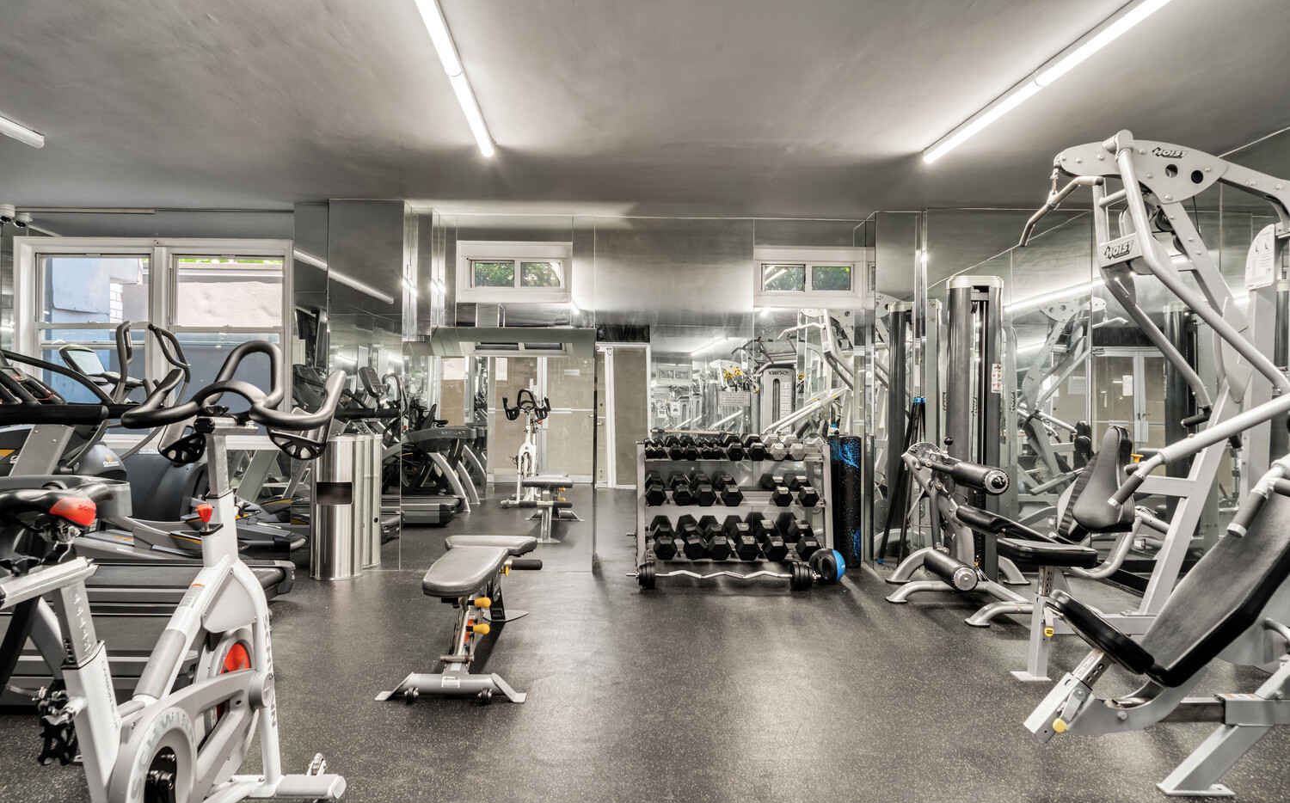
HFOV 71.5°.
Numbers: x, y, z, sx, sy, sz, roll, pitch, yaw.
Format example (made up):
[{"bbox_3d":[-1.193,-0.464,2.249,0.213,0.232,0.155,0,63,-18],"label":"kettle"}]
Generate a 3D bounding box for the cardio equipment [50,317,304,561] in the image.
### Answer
[{"bbox_3d":[-3.130,0.303,5.950,1.750,1.650,0.750,1,0,0],"label":"cardio equipment"}]

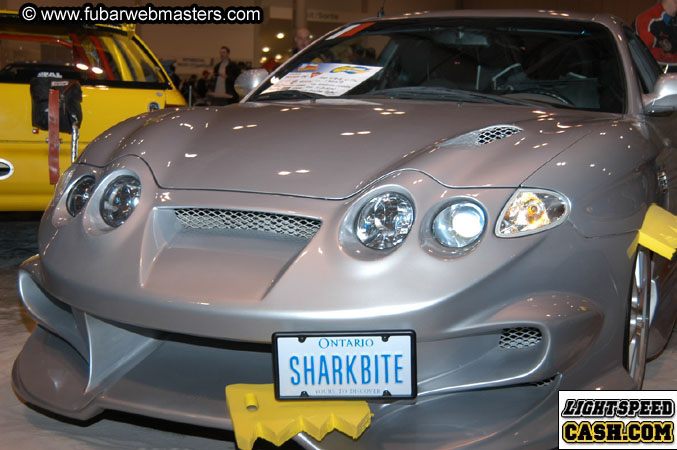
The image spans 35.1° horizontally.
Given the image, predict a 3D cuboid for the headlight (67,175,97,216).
[{"bbox_3d":[-0.712,-0.082,2.985,0.122,0.118,0.072,4,-2,25],"label":"headlight"}]

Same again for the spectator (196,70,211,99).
[{"bbox_3d":[-3.151,-2.955,25.084,0.480,1.300,0.550,-3,9,-30],"label":"spectator"}]

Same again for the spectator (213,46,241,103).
[{"bbox_3d":[-2.221,-2.633,21.113,0.520,1.750,0.350,5,9,30],"label":"spectator"}]

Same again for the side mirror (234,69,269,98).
[{"bbox_3d":[-0.329,-0.571,4.320,0.185,0.125,0.110,4,8,25],"label":"side mirror"}]

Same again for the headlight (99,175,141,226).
[{"bbox_3d":[-0.583,-0.064,2.865,0.140,0.138,0.075,4,-2,25],"label":"headlight"}]

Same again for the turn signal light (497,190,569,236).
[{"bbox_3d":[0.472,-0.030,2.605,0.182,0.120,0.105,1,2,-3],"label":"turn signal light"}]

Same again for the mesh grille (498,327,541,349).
[{"bbox_3d":[0.432,0.267,2.540,0.110,0.058,0.035,4,8,25],"label":"mesh grille"}]

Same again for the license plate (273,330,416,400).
[{"bbox_3d":[0.015,0.306,2.335,0.312,0.160,0.020,-1,13,4],"label":"license plate"}]

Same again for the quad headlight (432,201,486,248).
[{"bbox_3d":[0.287,0.000,2.530,0.122,0.118,0.072,4,-2,25],"label":"quad headlight"}]

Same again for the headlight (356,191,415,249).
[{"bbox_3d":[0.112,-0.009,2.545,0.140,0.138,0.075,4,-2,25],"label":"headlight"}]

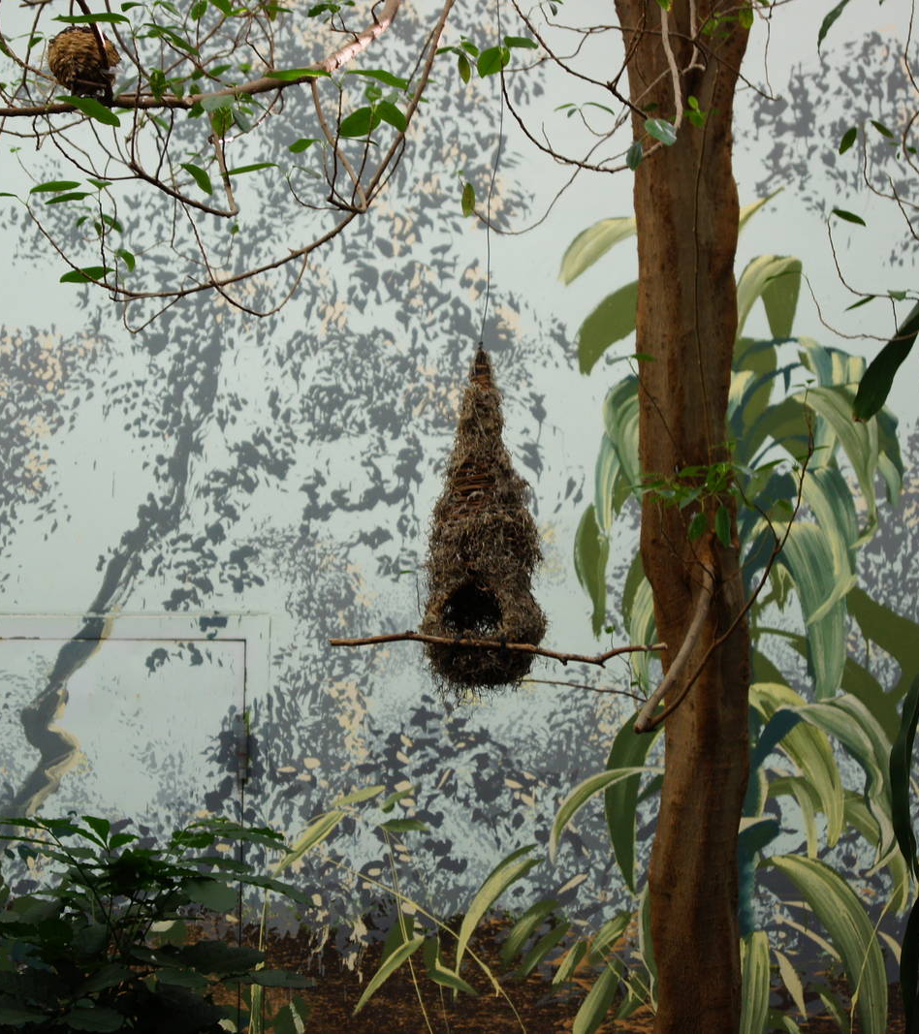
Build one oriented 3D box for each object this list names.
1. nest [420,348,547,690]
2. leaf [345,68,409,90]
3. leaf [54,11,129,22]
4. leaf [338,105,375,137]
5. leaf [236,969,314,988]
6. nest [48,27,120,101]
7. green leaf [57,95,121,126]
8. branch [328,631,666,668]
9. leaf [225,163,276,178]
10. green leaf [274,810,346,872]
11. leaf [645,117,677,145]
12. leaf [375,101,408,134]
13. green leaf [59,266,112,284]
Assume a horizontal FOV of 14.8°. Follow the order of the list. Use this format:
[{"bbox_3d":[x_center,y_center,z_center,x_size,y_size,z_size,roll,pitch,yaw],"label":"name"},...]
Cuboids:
[{"bbox_3d":[0.036,0.003,5.300,0.187,0.512,0.185,1,-7,0],"label":"nest"},{"bbox_3d":[-0.121,-0.645,5.200,0.094,0.013,0.034,14,-22,0],"label":"leaf"},{"bbox_3d":[-0.593,-0.808,5.700,0.121,0.020,0.045,1,-7,0],"label":"leaf"},{"bbox_3d":[-0.165,-0.639,5.700,0.061,0.047,0.040,1,-7,0],"label":"leaf"},{"bbox_3d":[-0.280,0.695,5.300,0.134,0.015,0.045,3,25,13],"label":"leaf"},{"bbox_3d":[-0.552,-0.667,5.200,0.107,0.107,0.107,1,-7,-3],"label":"nest"},{"bbox_3d":[-0.597,-0.655,5.700,0.102,0.049,0.045,1,-7,0],"label":"green leaf"},{"bbox_3d":[0.060,0.211,5.650,0.541,0.054,0.070,1,-7,0],"label":"branch"},{"bbox_3d":[-0.308,-0.511,5.200,0.075,0.012,0.032,-7,-15,0],"label":"leaf"},{"bbox_3d":[-0.316,0.684,7.450,0.197,0.043,0.030,-41,-5,-5],"label":"green leaf"},{"bbox_3d":[0.290,-0.557,5.100,0.053,0.036,0.012,34,-26,11],"label":"leaf"},{"bbox_3d":[-0.111,-0.645,5.700,0.053,0.053,0.040,1,-7,0],"label":"leaf"},{"bbox_3d":[-0.550,-0.356,5.200,0.080,0.012,0.034,-10,-28,0],"label":"green leaf"}]

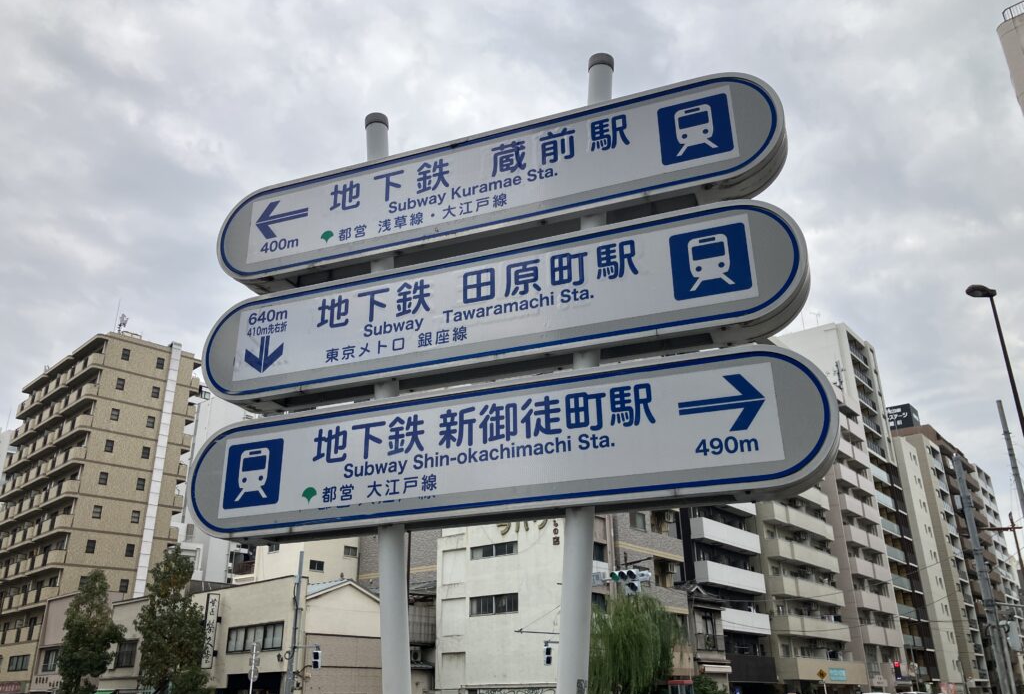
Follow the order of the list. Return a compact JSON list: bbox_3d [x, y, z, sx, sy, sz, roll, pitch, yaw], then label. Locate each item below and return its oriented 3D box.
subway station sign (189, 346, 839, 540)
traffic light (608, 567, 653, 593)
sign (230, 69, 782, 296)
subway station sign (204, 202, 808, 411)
[{"bbox_3d":[-0.161,0.568,4.285,3.480,0.675,0.270,-9,-24,18],"label":"subway station sign"},{"bbox_3d":[4.517,8.957,31.706,1.350,0.800,0.600,-18,-28,35],"label":"traffic light"},{"bbox_3d":[-0.199,-0.886,4.859,3.480,0.675,0.270,-9,-24,18],"label":"sign"},{"bbox_3d":[-0.180,-0.169,4.576,3.480,0.675,0.270,-9,-24,18],"label":"subway station sign"}]

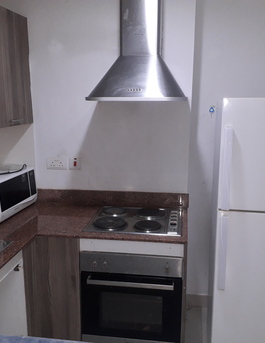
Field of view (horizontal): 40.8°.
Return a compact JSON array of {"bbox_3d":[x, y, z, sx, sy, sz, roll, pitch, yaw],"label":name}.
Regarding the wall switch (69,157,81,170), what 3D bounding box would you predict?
[{"bbox_3d":[-0.419,-0.058,2.626,0.088,0.089,0.012,1,12,8],"label":"wall switch"}]

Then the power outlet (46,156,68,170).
[{"bbox_3d":[-0.557,-0.061,2.644,0.149,0.089,0.012,1,12,8],"label":"power outlet"}]

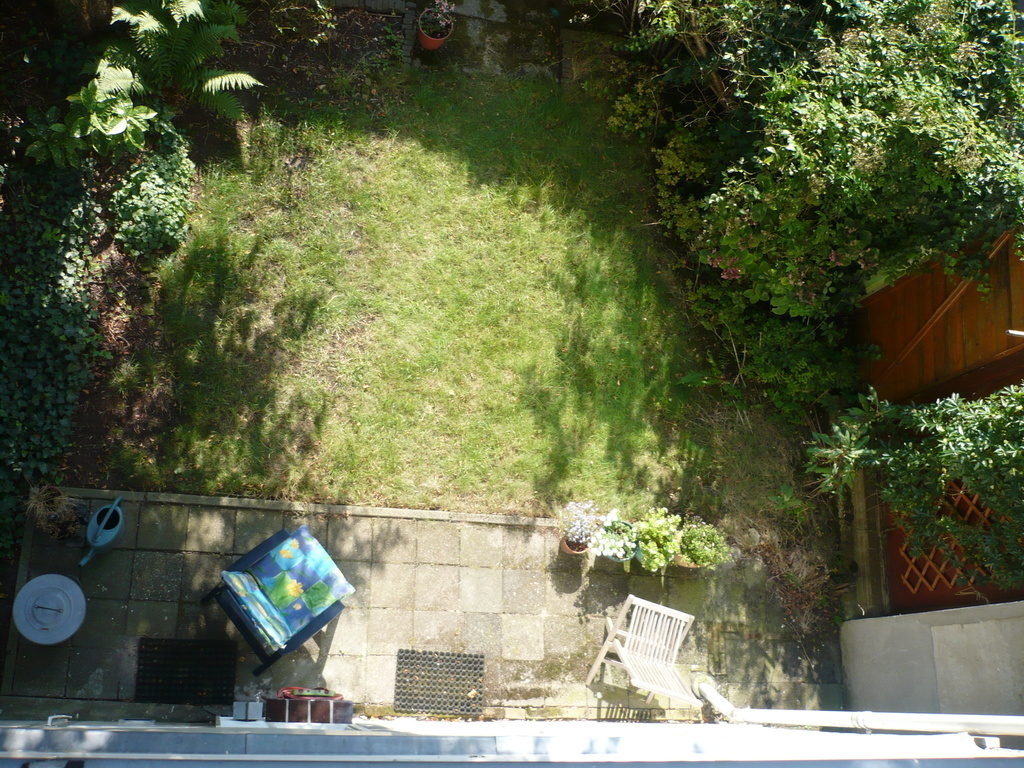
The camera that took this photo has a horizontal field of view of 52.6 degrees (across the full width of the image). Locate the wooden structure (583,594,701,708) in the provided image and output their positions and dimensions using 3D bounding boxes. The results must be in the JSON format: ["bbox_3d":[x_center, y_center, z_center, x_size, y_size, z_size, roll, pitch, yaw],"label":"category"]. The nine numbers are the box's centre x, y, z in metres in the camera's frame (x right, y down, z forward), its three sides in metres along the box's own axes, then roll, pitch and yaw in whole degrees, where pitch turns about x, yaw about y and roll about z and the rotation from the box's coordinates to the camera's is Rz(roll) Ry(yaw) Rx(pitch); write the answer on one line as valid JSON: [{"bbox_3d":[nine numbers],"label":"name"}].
[{"bbox_3d":[0.929,1.773,6.865,0.487,0.901,0.621,20,71,-8],"label":"wooden structure"}]

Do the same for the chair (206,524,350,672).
[{"bbox_3d":[-1.429,1.313,6.394,0.774,0.886,0.611,-37,86,-21],"label":"chair"}]

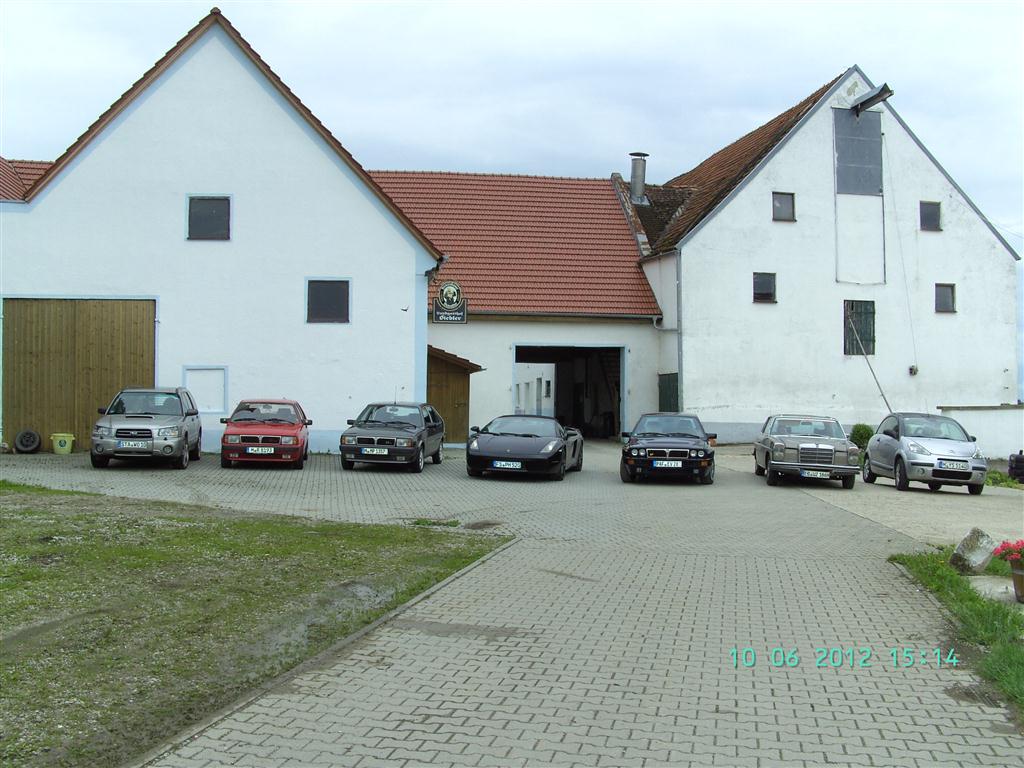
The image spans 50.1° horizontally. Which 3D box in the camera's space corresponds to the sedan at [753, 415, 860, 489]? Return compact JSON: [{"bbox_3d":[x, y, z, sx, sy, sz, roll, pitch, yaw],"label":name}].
[{"bbox_3d":[6.074,1.337,22.930,1.790,1.400,4.680,1,-1,8],"label":"sedan"}]

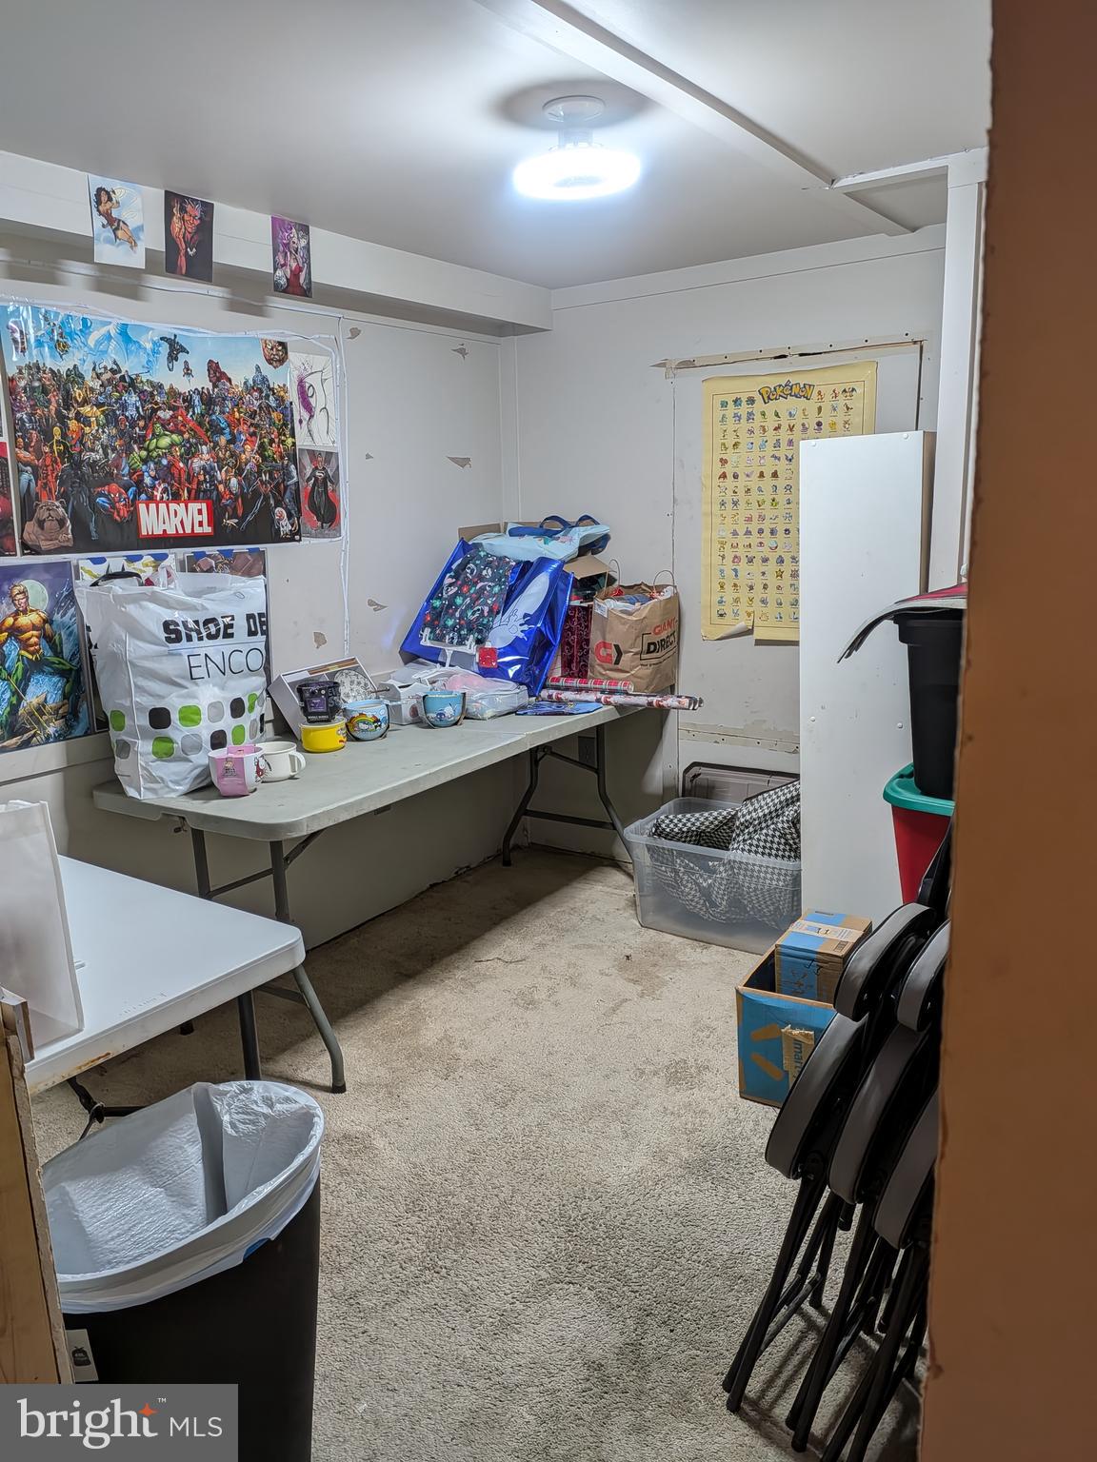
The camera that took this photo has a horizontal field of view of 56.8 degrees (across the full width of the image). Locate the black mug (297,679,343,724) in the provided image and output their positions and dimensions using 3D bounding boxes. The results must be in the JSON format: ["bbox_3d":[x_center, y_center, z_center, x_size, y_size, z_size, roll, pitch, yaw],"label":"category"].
[{"bbox_3d":[-0.649,-0.083,2.861,0.125,0.102,0.135,-5,13,-13],"label":"black mug"}]

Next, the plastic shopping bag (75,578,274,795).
[{"bbox_3d":[-0.935,-0.134,2.627,0.370,0.525,0.210,-14,17,-40],"label":"plastic shopping bag"}]

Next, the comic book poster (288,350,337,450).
[{"bbox_3d":[-0.718,-1.012,3.104,0.010,0.266,0.166,7,15,34],"label":"comic book poster"}]

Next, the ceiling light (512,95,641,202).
[{"bbox_3d":[0.051,-1.119,1.931,0.240,0.130,0.240,-2,13,1],"label":"ceiling light"}]

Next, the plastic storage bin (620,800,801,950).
[{"bbox_3d":[0.655,0.479,3.370,0.660,0.320,0.465,6,16,33],"label":"plastic storage bin"}]

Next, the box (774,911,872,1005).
[{"bbox_3d":[0.668,0.586,2.460,0.157,0.200,0.234,7,15,34],"label":"box"}]

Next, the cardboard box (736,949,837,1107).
[{"bbox_3d":[0.677,0.711,2.462,0.293,0.283,0.384,7,15,34],"label":"cardboard box"}]

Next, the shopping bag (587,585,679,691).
[{"bbox_3d":[0.296,-0.338,3.560,0.290,0.400,0.175,-15,18,-43],"label":"shopping bag"}]

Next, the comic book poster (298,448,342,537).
[{"bbox_3d":[-0.710,-0.739,3.161,0.010,0.261,0.166,7,15,34],"label":"comic book poster"}]

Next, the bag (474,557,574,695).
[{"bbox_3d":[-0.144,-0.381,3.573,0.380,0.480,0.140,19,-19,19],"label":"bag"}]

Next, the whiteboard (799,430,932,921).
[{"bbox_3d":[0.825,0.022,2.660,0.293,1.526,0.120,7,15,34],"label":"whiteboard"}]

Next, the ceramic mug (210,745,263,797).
[{"bbox_3d":[-0.771,0.100,2.528,0.135,0.100,0.140,-7,14,-19],"label":"ceramic mug"}]

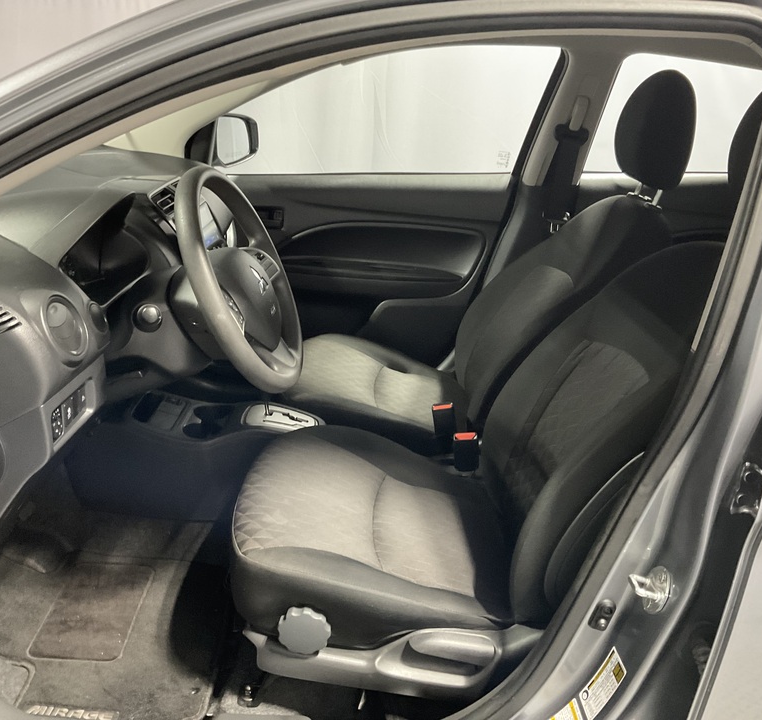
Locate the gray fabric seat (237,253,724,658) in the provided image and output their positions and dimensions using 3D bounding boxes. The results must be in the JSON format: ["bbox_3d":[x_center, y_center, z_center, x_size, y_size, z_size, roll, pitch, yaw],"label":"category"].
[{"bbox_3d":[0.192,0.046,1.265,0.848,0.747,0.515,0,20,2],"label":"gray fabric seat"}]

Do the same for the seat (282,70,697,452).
[{"bbox_3d":[0.234,-0.188,1.845,0.879,0.909,0.505,0,20,2],"label":"seat"}]

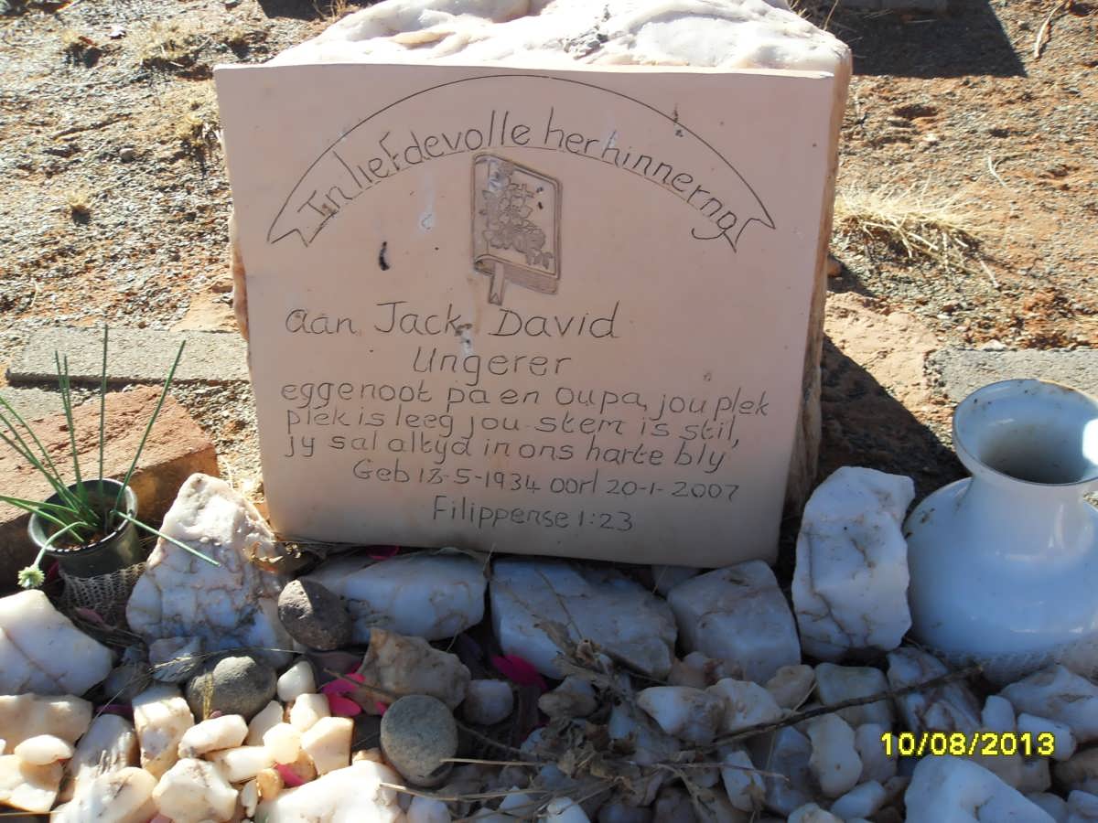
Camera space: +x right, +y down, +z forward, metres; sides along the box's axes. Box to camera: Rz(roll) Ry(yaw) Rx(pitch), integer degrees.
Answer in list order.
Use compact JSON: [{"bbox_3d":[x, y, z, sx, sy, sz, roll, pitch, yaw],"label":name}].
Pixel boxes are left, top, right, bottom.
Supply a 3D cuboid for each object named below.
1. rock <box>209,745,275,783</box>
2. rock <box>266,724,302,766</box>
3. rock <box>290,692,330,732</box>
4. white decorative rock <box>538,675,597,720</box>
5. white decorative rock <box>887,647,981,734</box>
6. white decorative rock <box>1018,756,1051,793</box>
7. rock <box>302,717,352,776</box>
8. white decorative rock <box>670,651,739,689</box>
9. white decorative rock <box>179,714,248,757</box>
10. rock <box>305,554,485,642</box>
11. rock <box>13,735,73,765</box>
[{"bbox_3d":[-0.266,0.304,0.963,0.056,0.030,0.032,-1,34,0],"label":"rock"},{"bbox_3d":[-0.216,0.271,0.904,0.031,0.028,0.031,0,38,0],"label":"rock"},{"bbox_3d":[-0.205,0.260,0.951,0.034,0.033,0.033,-1,33,0],"label":"rock"},{"bbox_3d":[0.017,0.263,1.020,0.052,0.035,0.035,-1,34,0],"label":"white decorative rock"},{"bbox_3d":[0.336,0.244,0.970,0.083,0.054,0.070,0,38,0],"label":"white decorative rock"},{"bbox_3d":[0.413,0.310,0.943,0.031,0.028,0.030,-1,34,0],"label":"white decorative rock"},{"bbox_3d":[-0.184,0.276,0.917,0.042,0.042,0.040,-1,33,0],"label":"rock"},{"bbox_3d":[0.138,0.233,0.985,0.060,0.037,0.041,0,38,0],"label":"white decorative rock"},{"bbox_3d":[-0.276,0.266,0.910,0.057,0.025,0.029,-16,41,-19],"label":"white decorative rock"},{"bbox_3d":[-0.155,0.186,1.113,0.182,0.072,0.087,-1,34,0],"label":"rock"},{"bbox_3d":[-0.410,0.274,0.900,0.048,0.021,0.028,0,38,0],"label":"rock"}]

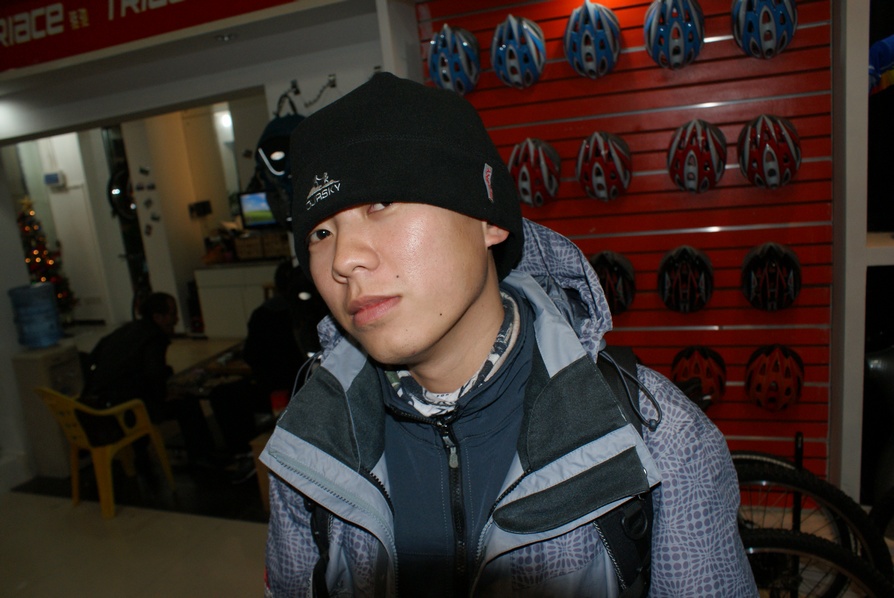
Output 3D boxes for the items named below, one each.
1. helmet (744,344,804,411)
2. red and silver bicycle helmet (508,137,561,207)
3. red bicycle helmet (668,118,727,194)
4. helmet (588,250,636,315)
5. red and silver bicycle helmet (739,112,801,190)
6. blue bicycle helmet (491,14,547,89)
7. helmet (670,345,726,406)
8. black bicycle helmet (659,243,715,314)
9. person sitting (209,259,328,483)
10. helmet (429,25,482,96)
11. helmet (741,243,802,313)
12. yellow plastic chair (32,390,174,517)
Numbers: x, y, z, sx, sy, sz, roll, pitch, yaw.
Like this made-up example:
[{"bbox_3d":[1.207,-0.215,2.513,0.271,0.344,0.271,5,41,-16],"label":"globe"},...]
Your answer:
[{"bbox_3d":[1.266,0.303,2.593,0.213,0.270,0.160,-2,13,20],"label":"helmet"},{"bbox_3d":[0.354,-0.516,2.719,0.213,0.270,0.160,-2,13,20],"label":"red and silver bicycle helmet"},{"bbox_3d":[0.969,-0.546,2.605,0.216,0.282,0.165,-2,24,19],"label":"red bicycle helmet"},{"bbox_3d":[0.680,-0.055,2.815,0.216,0.282,0.165,-2,24,19],"label":"helmet"},{"bbox_3d":[1.151,-0.524,2.393,0.210,0.265,0.160,-8,9,19],"label":"red and silver bicycle helmet"},{"bbox_3d":[0.285,-1.000,2.727,0.216,0.282,0.165,-2,24,19],"label":"blue bicycle helmet"},{"bbox_3d":[1.007,0.314,2.688,0.213,0.270,0.160,-2,13,20],"label":"helmet"},{"bbox_3d":[0.965,-0.068,2.717,0.216,0.282,0.165,-2,24,19],"label":"black bicycle helmet"},{"bbox_3d":[-0.945,0.404,3.711,0.700,1.220,0.500,-3,12,13],"label":"person sitting"},{"bbox_3d":[0.024,-0.997,2.815,0.216,0.282,0.165,-2,24,19],"label":"helmet"},{"bbox_3d":[1.212,-0.084,2.514,0.213,0.270,0.160,-2,13,20],"label":"helmet"},{"bbox_3d":[-1.896,0.789,3.723,0.510,0.720,0.470,3,14,39],"label":"yellow plastic chair"}]

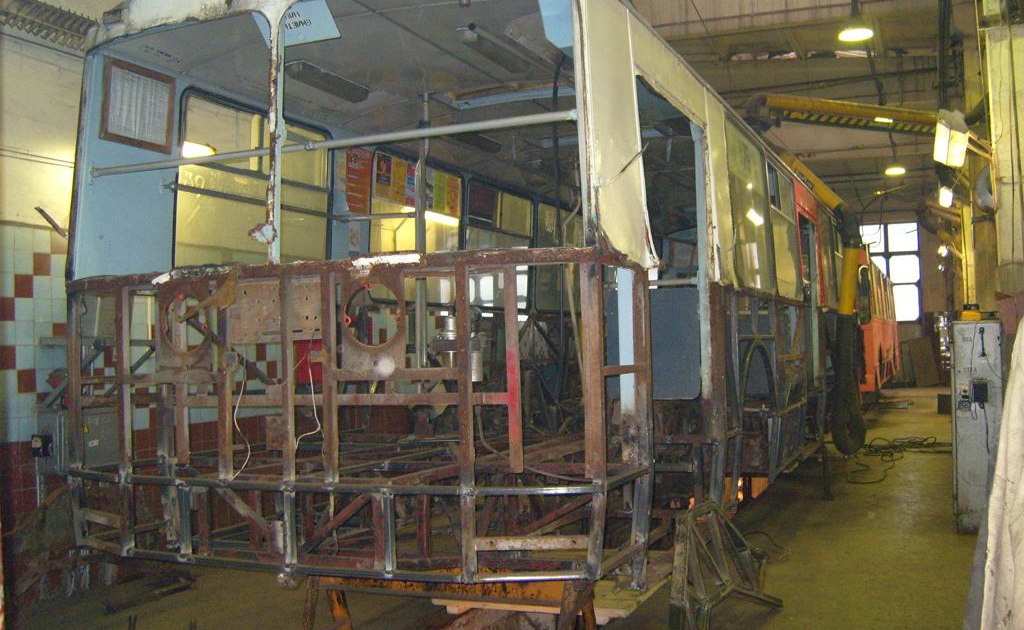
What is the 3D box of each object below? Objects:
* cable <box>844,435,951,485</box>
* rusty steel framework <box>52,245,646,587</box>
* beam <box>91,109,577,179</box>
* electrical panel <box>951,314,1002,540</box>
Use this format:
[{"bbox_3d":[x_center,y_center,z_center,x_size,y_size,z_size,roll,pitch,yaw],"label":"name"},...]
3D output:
[{"bbox_3d":[5.049,1.830,13.438,1.150,0.070,5.300,-2,-2,23],"label":"cable"},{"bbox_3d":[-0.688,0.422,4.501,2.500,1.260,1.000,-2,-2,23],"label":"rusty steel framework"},{"bbox_3d":[-0.828,-0.681,4.196,2.310,0.040,0.040,-2,-2,23],"label":"beam"},{"bbox_3d":[3.723,0.883,8.248,0.350,1.666,0.350,-2,-2,23],"label":"electrical panel"}]

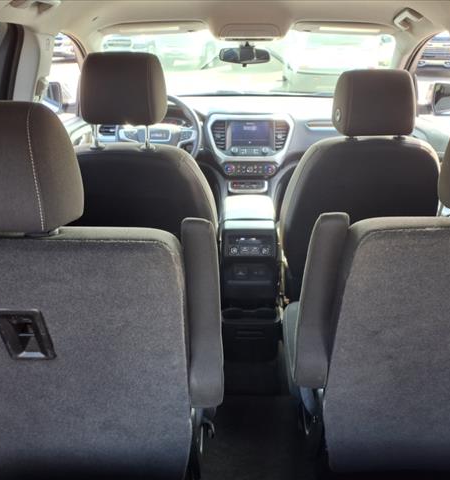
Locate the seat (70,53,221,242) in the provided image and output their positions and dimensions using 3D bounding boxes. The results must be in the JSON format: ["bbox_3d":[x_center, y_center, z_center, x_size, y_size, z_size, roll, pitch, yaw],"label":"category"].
[{"bbox_3d":[-0.314,-0.225,1.977,0.540,1.000,0.760,1,23,1],"label":"seat"}]

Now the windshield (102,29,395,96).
[{"bbox_3d":[0.084,-0.911,2.632,1.400,0.080,0.800,1,-6,1],"label":"windshield"}]

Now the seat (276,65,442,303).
[{"bbox_3d":[0.482,-0.195,1.970,0.540,0.950,0.760,1,23,1],"label":"seat"}]

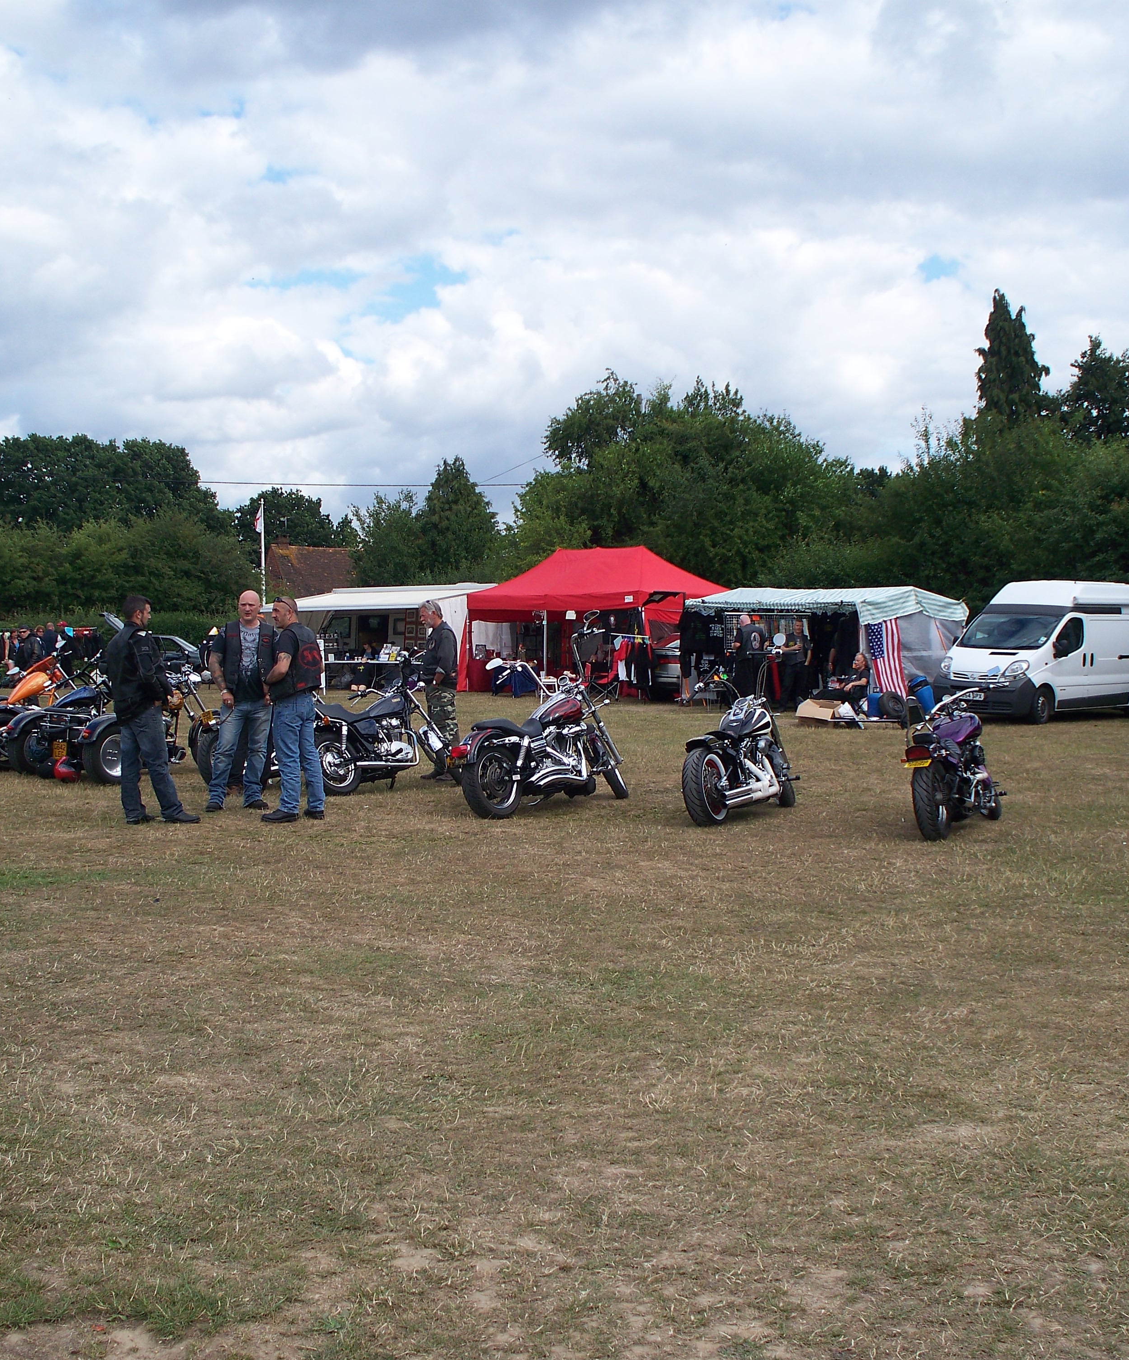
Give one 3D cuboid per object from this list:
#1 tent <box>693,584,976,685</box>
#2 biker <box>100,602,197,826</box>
[{"bbox_3d":[5.200,-0.657,37.596,3.200,2.270,4.400,-1,2,-41],"label":"tent"},{"bbox_3d":[-3.330,0.231,15.162,0.660,1.810,0.520,0,2,-15],"label":"biker"}]

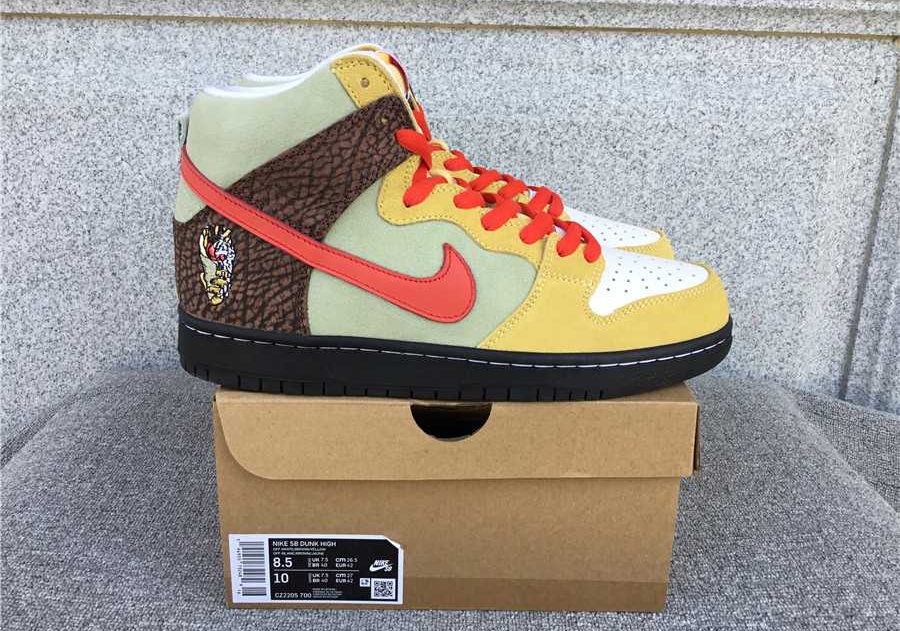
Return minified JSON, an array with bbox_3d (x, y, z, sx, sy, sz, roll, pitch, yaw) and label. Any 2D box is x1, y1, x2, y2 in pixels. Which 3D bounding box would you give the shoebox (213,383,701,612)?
[{"bbox_3d":[-0.003,0.052,0.577,0.242,0.121,0.336,1,17,-2],"label":"shoebox"}]

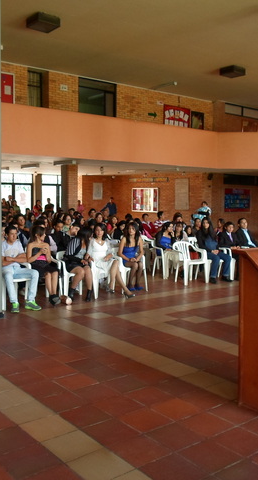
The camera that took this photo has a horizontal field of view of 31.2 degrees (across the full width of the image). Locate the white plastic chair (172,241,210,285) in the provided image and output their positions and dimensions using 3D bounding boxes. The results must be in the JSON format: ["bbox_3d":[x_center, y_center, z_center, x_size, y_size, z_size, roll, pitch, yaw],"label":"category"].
[{"bbox_3d":[1.257,0.473,9.526,0.560,0.840,0.550,-1,4,-32],"label":"white plastic chair"}]

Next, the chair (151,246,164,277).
[{"bbox_3d":[0.868,0.422,10.373,0.560,0.840,0.550,-1,4,-32],"label":"chair"}]

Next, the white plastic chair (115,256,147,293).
[{"bbox_3d":[-0.033,0.528,8.393,0.570,0.800,0.560,-3,6,-38],"label":"white plastic chair"}]

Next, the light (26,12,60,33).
[{"bbox_3d":[-2.099,-5.340,11.395,0.590,0.180,0.590,-3,6,-38],"label":"light"}]

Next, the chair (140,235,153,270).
[{"bbox_3d":[0.421,0.331,11.918,0.560,0.840,0.550,-1,4,-32],"label":"chair"}]

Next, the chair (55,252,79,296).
[{"bbox_3d":[-1.001,0.547,8.055,0.570,0.800,0.560,-3,6,-38],"label":"chair"}]

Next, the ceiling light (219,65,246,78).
[{"bbox_3d":[3.475,-5.622,15.492,0.600,0.180,0.600,-3,6,-38],"label":"ceiling light"}]

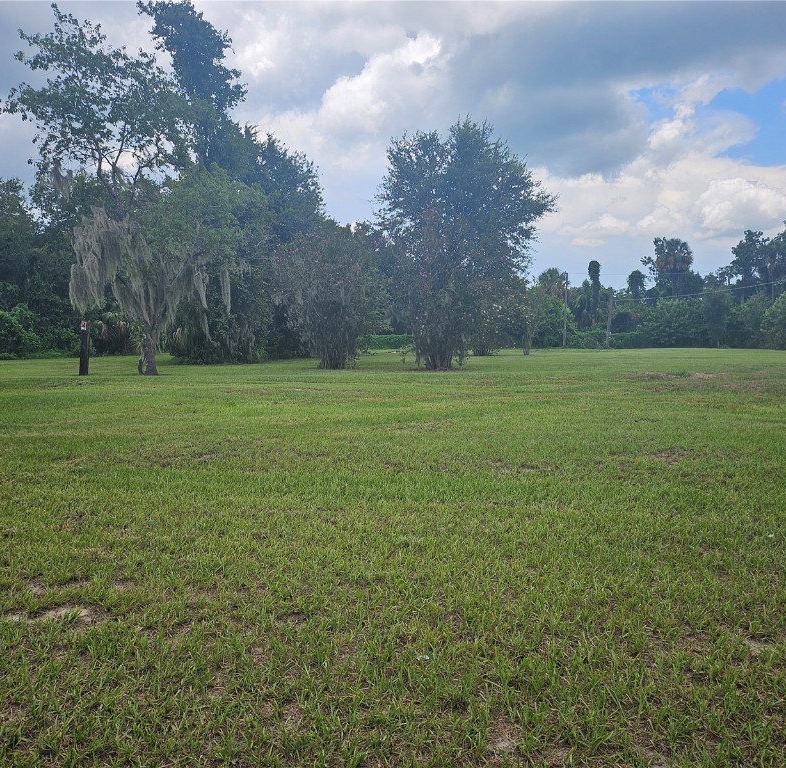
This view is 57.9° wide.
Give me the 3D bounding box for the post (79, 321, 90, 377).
[{"bbox_3d":[-10.935,-1.253,25.200,0.250,1.960,0.230,1,4,-6],"label":"post"}]

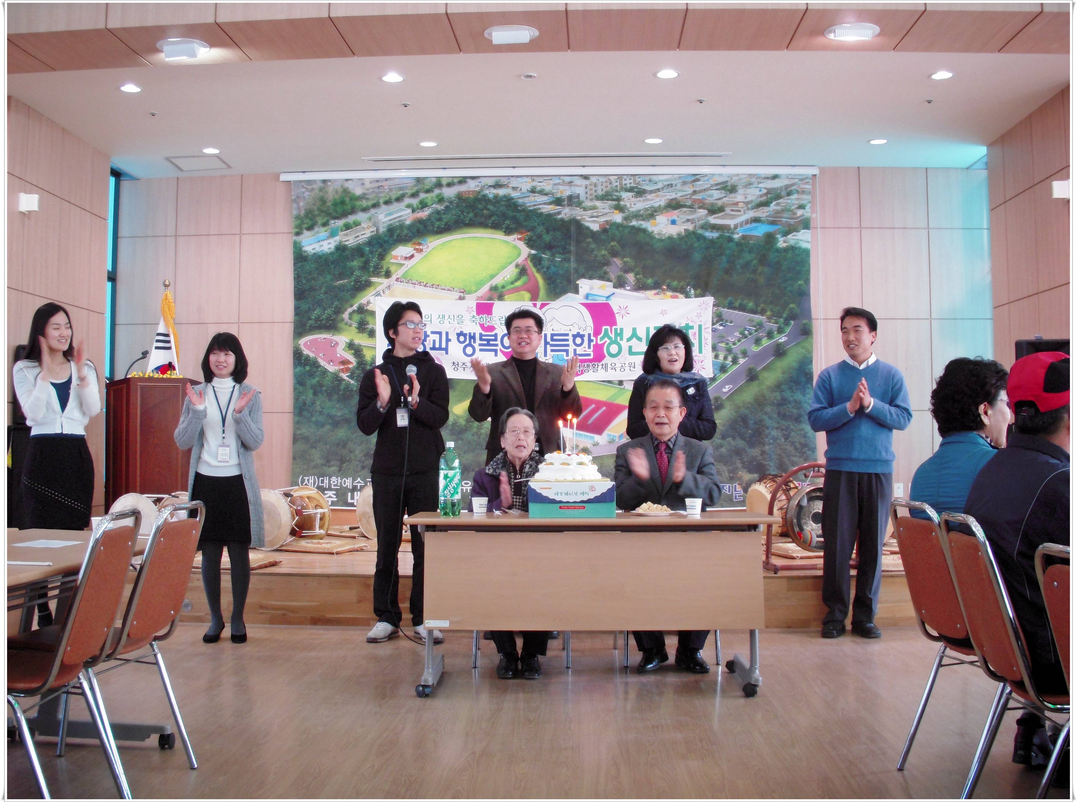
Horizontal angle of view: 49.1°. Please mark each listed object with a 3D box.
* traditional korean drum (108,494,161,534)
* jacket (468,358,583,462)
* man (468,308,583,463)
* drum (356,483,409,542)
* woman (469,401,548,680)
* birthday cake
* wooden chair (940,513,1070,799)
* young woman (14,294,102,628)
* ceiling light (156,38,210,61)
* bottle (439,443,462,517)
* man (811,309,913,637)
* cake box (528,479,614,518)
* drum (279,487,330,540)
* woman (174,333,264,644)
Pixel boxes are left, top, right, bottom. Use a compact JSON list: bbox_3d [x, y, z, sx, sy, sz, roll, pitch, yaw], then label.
[{"bbox_3d":[-2.470,0.813,7.723,0.420,0.420,0.620,-1,-3,21],"label":"traditional korean drum"},{"bbox_3d":[-0.068,0.042,6.170,0.590,0.540,0.380,0,-2,-3],"label":"jacket"},{"bbox_3d":[-0.072,0.376,6.140,0.590,1.730,0.420,0,-2,0],"label":"man"},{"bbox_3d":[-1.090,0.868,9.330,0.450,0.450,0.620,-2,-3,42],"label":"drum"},{"bbox_3d":[-0.111,0.621,5.450,0.420,1.190,0.660,0,-2,-1],"label":"woman"},{"bbox_3d":[0.128,0.277,4.970,0.290,0.123,0.290,0,-2,0],"label":"birthday cake"},{"bbox_3d":[1.315,0.705,2.930,0.540,0.850,0.440,0,-2,3],"label":"wooden chair"},{"bbox_3d":[-2.580,0.368,6.310,0.460,1.760,0.370,2,-3,-40],"label":"young woman"},{"bbox_3d":[-1.950,-1.932,6.470,0.280,0.085,0.270,0,-2,2],"label":"ceiling light"},{"bbox_3d":[-0.365,0.322,4.880,0.094,0.313,0.094,0,-2,0],"label":"bottle"},{"bbox_3d":[1.698,0.376,6.240,0.540,1.740,0.380,-1,-3,20],"label":"man"},{"bbox_3d":[0.141,0.403,4.872,0.350,0.142,0.330,0,-2,0],"label":"cake box"},{"bbox_3d":[-1.820,0.850,8.622,0.420,0.420,0.620,-1,-2,17],"label":"drum"},{"bbox_3d":[-1.650,0.451,6.080,0.465,1.590,0.420,0,-2,-6],"label":"woman"}]

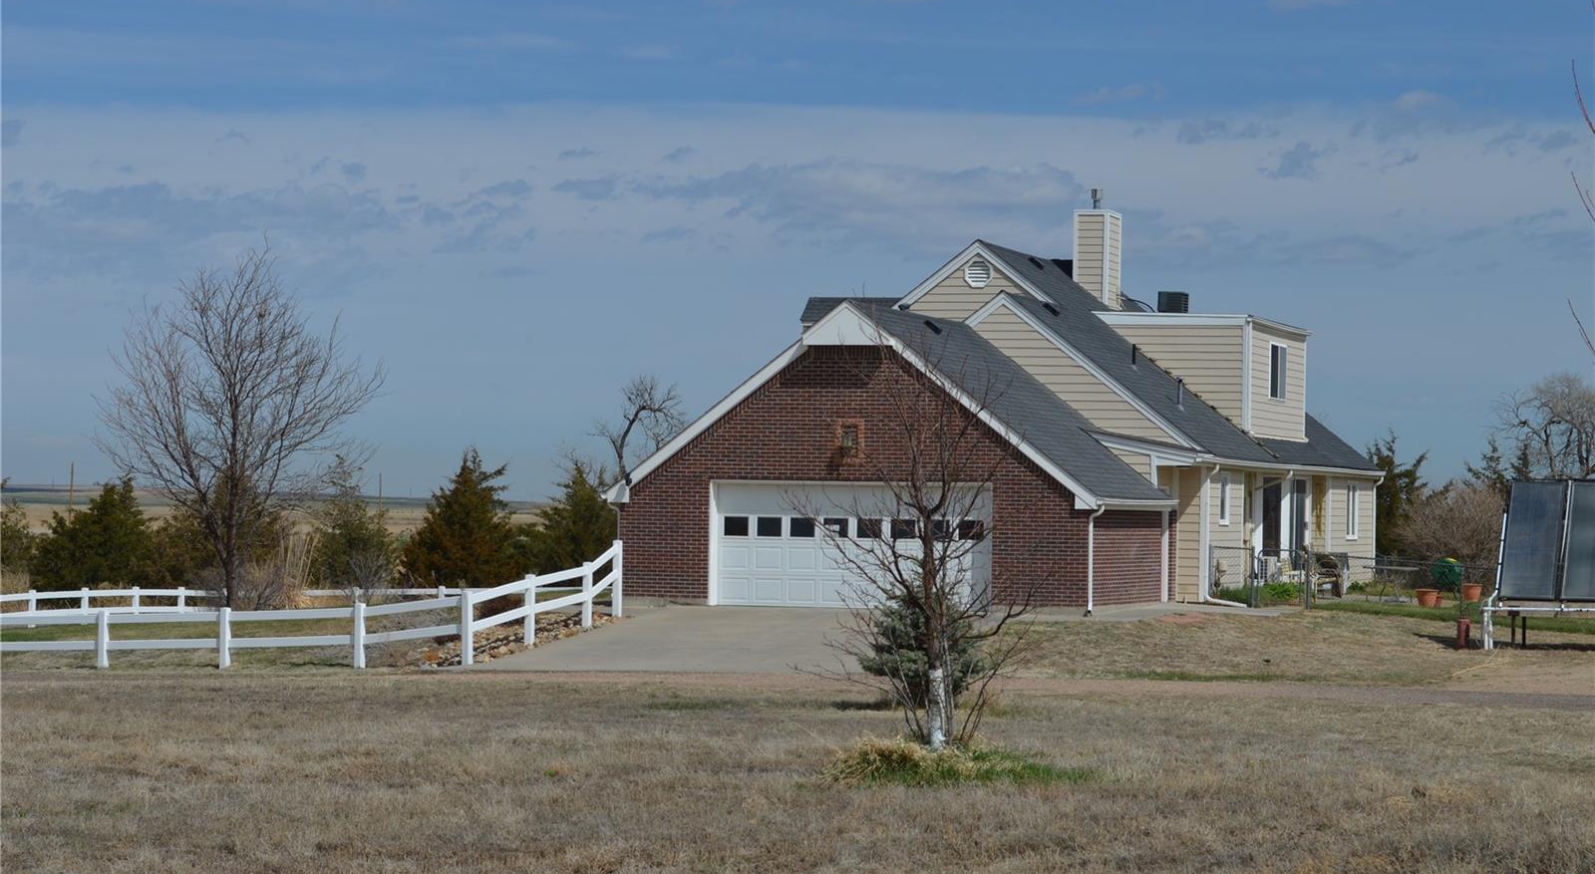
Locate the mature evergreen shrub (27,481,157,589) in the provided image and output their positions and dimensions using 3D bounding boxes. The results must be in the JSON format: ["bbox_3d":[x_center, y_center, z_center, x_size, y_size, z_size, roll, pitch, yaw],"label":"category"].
[{"bbox_3d":[-16.747,2.514,86.000,2.950,3.100,2.800,1,-1,-11],"label":"mature evergreen shrub"}]

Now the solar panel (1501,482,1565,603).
[{"bbox_3d":[12.798,1.809,63.000,1.130,2.360,0.120,0,-27,21],"label":"solar panel"}]

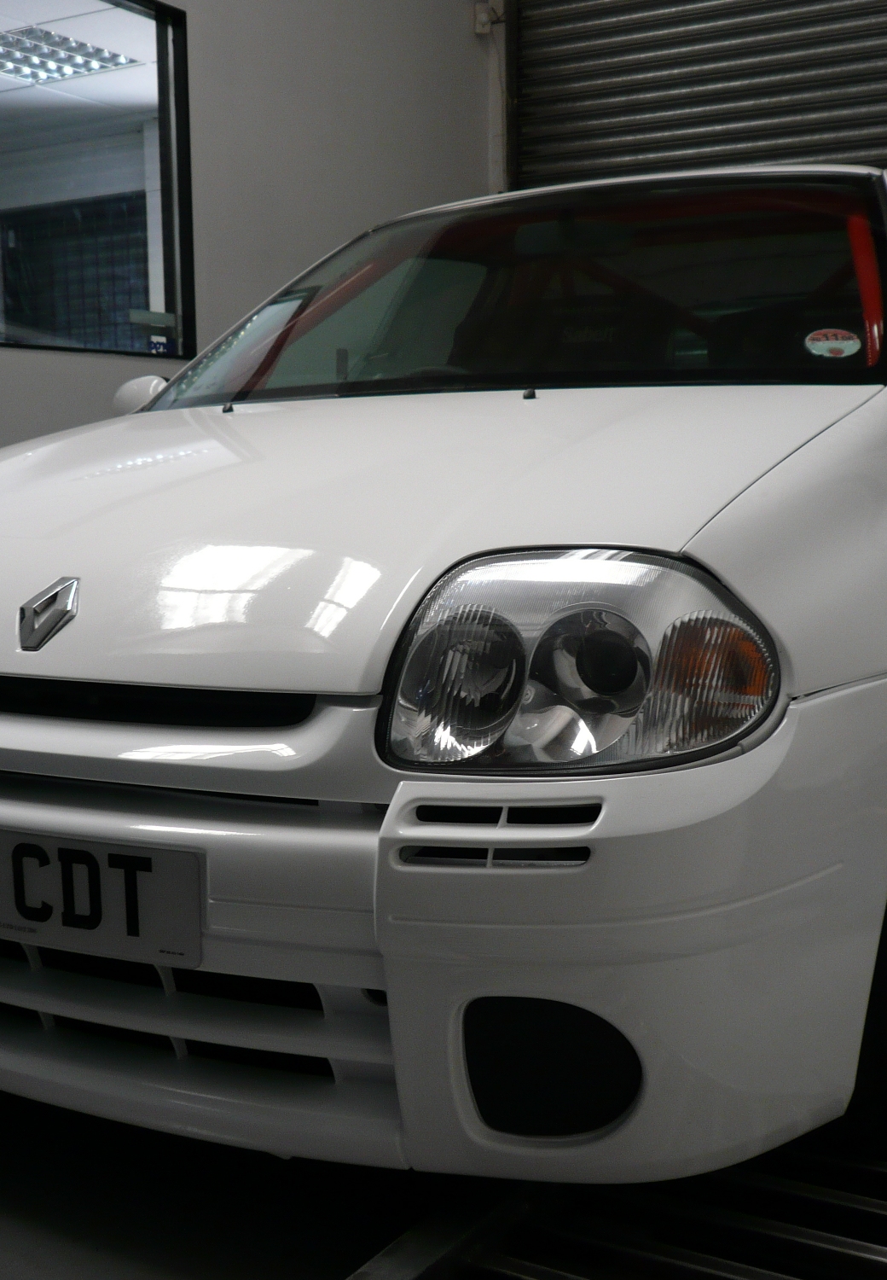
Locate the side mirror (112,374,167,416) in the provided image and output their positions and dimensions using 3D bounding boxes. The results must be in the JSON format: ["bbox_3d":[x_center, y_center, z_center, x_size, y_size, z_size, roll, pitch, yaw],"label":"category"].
[{"bbox_3d":[-0.585,-0.476,2.805,0.220,0.127,0.130,3,8,29],"label":"side mirror"}]

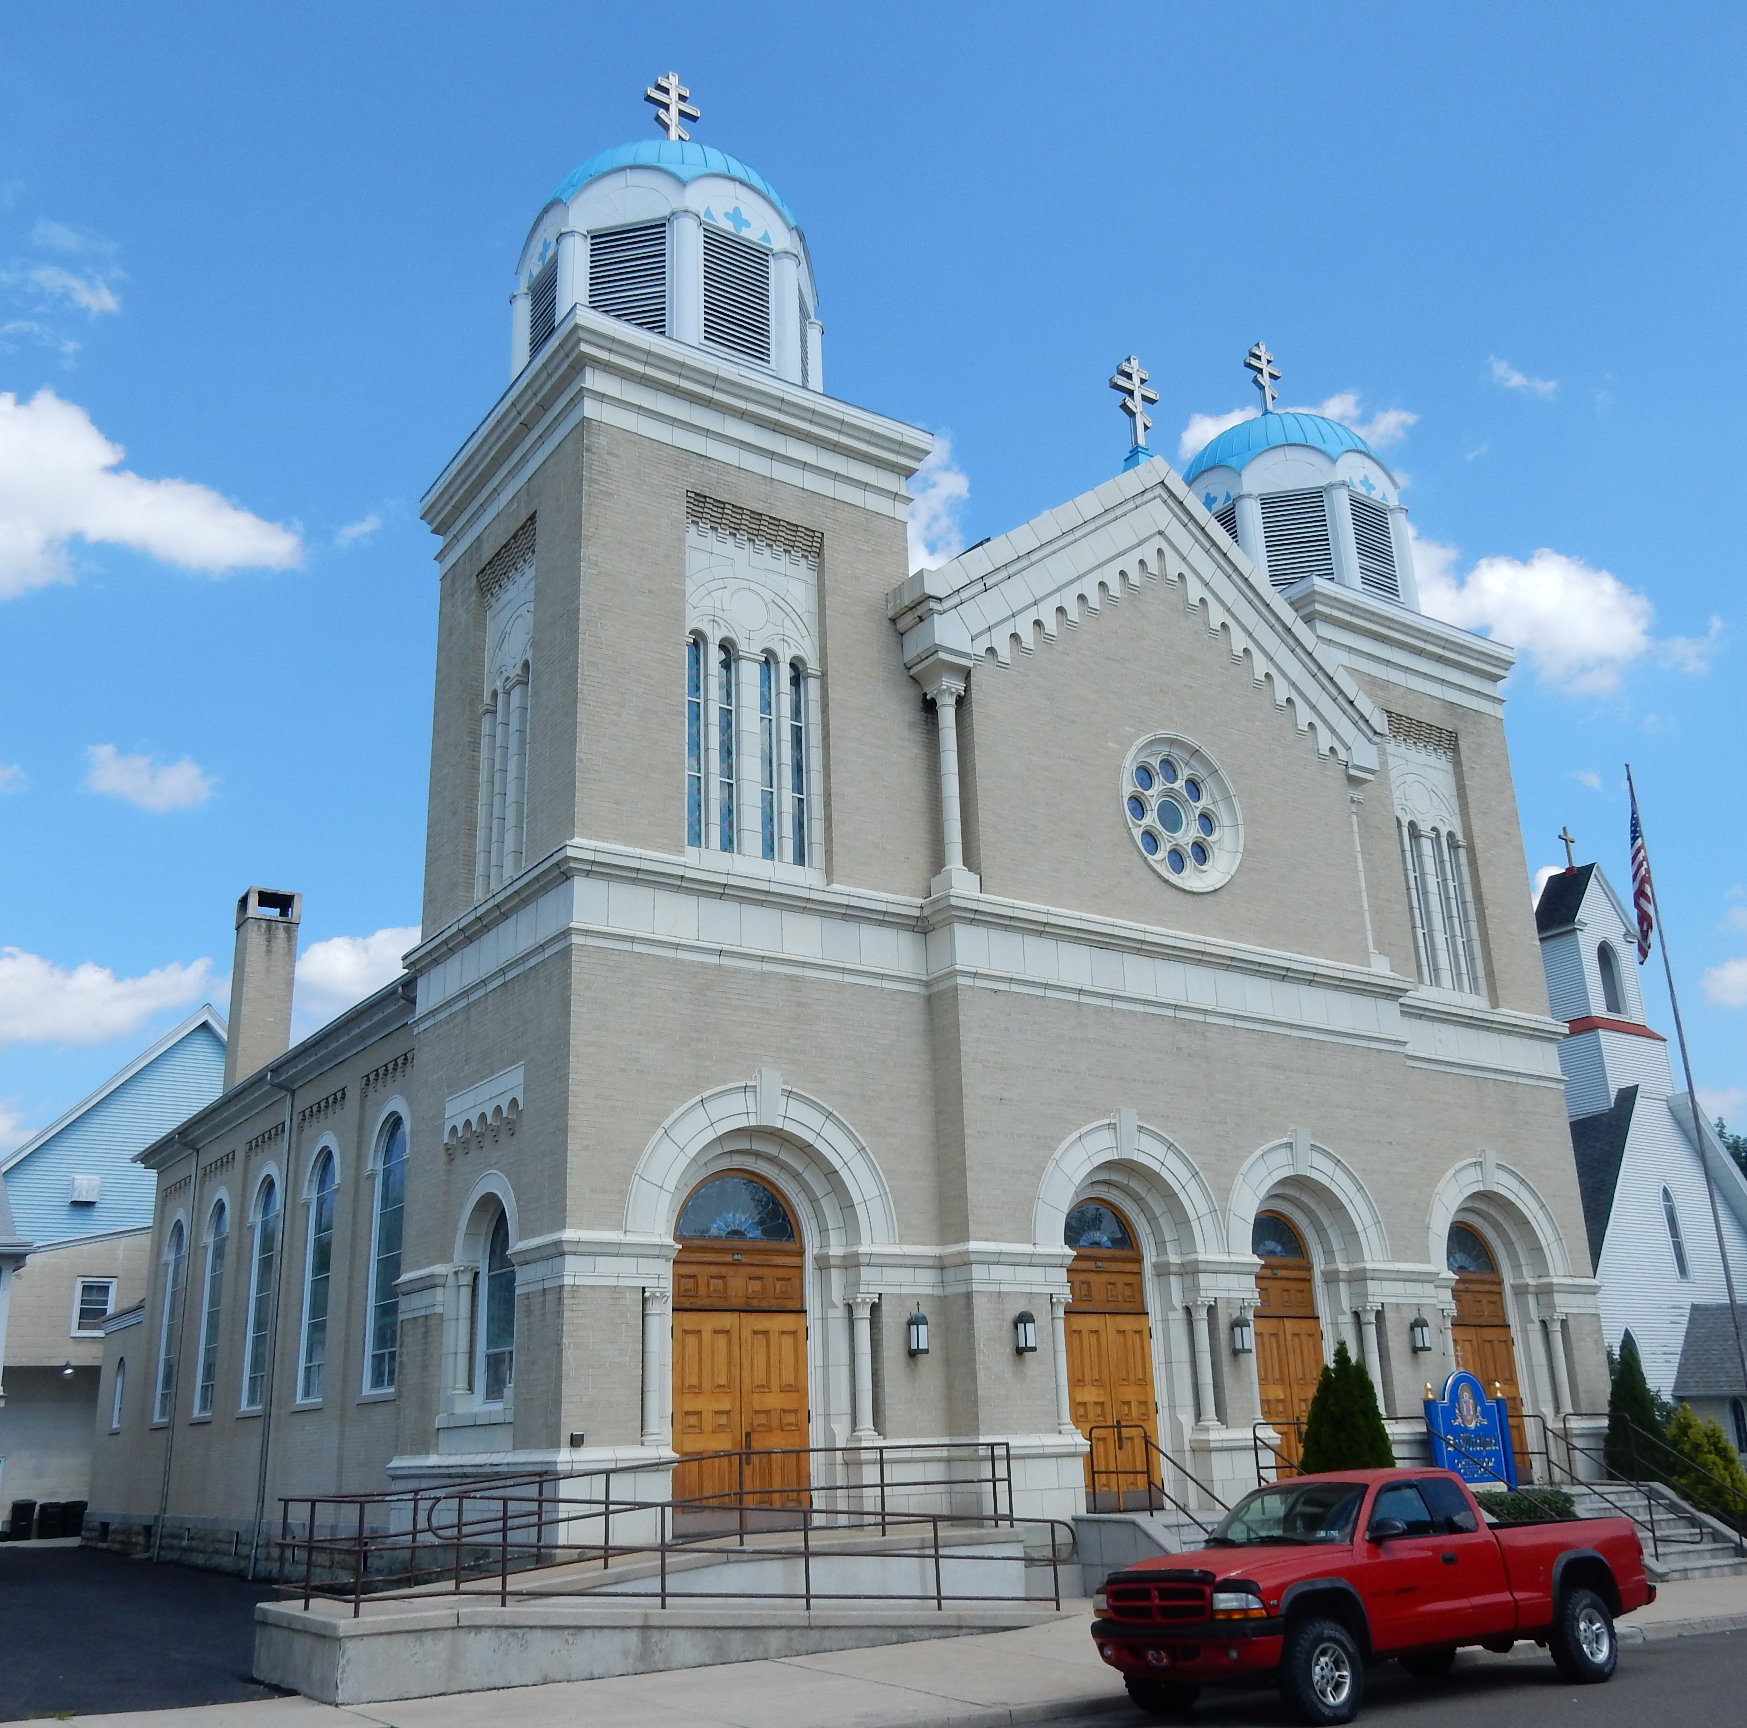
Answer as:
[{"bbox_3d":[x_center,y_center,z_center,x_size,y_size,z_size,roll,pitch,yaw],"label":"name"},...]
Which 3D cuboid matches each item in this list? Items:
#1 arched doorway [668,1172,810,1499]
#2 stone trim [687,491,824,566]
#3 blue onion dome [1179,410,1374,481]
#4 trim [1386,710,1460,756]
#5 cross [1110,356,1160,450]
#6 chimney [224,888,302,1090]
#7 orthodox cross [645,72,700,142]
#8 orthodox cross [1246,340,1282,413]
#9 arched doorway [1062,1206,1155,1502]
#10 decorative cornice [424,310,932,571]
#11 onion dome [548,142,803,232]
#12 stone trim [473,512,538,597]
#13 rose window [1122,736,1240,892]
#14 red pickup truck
[{"bbox_3d":[-1.521,5.838,20.222,1.880,4.231,0.400,11,-23,-33],"label":"arched doorway"},{"bbox_3d":[-1.688,-4.706,23.558,2.243,0.507,0.200,11,-22,-33],"label":"stone trim"},{"bbox_3d":[8.622,-8.308,35.745,4.541,2.288,4.541,11,-23,-33],"label":"blue onion dome"},{"bbox_3d":[10.331,-2.426,31.504,2.243,0.507,0.200,11,-22,-33],"label":"trim"},{"bbox_3d":[4.505,-7.867,28.528,1.009,1.825,0.170,11,-22,-33],"label":"cross"},{"bbox_3d":[-13.866,3.022,37.685,1.100,4.611,1.050,11,-23,-33],"label":"chimney"},{"bbox_3d":[-3.434,-12.890,28.596,1.080,1.800,0.180,11,-23,-33],"label":"orthodox cross"},{"bbox_3d":[8.599,-10.627,36.580,1.080,1.800,0.180,11,-23,-33],"label":"orthodox cross"},{"bbox_3d":[3.232,6.714,22.922,1.593,4.147,0.150,11,-22,-33],"label":"arched doorway"},{"bbox_3d":[-3.163,-5.481,26.070,5.973,1.586,5.878,11,-23,-33],"label":"decorative cornice"},{"bbox_3d":[-3.356,-10.511,27.698,4.628,2.314,4.628,11,-22,-33],"label":"onion dome"},{"bbox_3d":[-5.235,-4.400,24.107,0.200,0.507,2.243,11,-22,-33],"label":"stone trim"},{"bbox_3d":[4.792,-0.766,25.991,2.617,2.617,0.270,11,-22,-33],"label":"rose window"},{"bbox_3d":[4.250,5.851,13.684,5.450,1.760,1.840,13,-24,-34],"label":"red pickup truck"}]

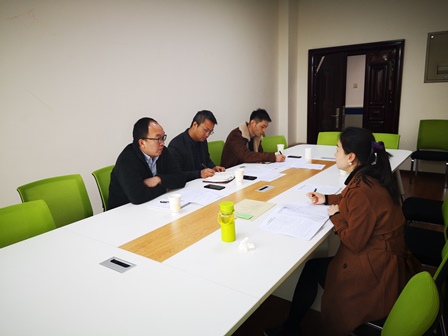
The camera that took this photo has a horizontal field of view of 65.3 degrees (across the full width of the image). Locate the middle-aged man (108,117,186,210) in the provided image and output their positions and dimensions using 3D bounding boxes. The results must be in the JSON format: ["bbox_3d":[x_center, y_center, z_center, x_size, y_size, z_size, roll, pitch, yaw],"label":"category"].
[{"bbox_3d":[-0.559,0.269,2.620,0.740,1.284,0.580,7,15,36],"label":"middle-aged man"}]

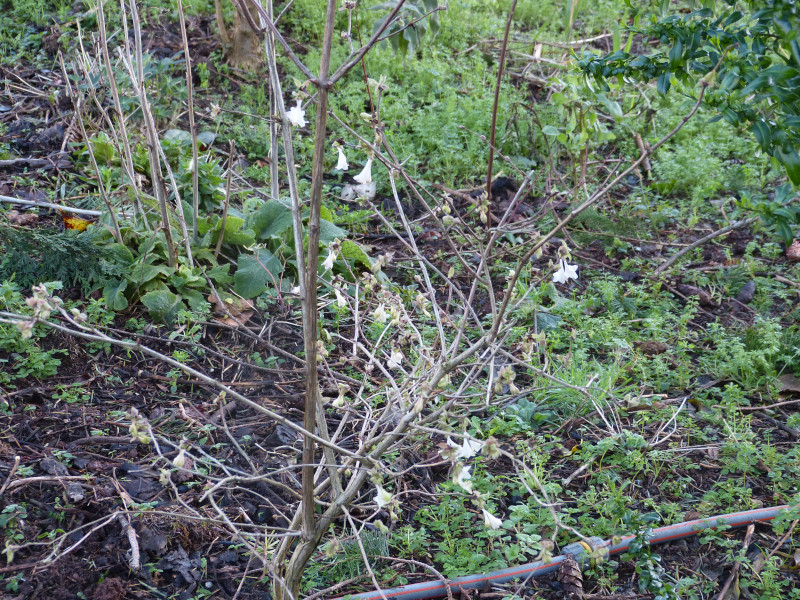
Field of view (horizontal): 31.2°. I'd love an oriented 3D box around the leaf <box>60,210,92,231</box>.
[{"bbox_3d":[-0.598,-0.147,2.650,0.059,0.020,0.045,-3,28,-6],"label":"leaf"}]

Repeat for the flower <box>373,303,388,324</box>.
[{"bbox_3d":[-0.032,0.022,2.380,0.024,0.033,0.024,-10,12,-18],"label":"flower"}]

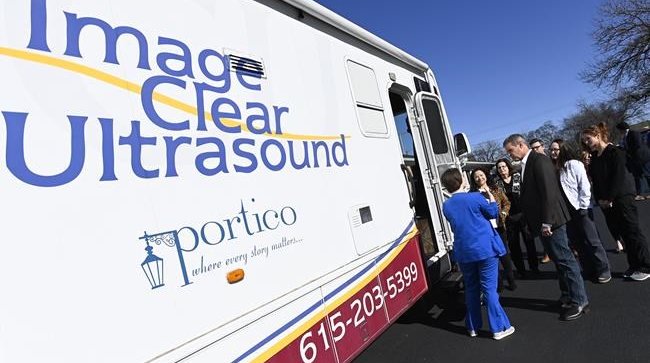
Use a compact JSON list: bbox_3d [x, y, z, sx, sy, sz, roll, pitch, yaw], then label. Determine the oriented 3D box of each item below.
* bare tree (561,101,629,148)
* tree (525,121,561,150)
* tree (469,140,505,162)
[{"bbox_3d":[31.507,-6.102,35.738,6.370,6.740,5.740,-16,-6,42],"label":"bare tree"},{"bbox_3d":[35.360,-6.189,48.115,5.870,7.040,5.280,-15,-5,37],"label":"tree"},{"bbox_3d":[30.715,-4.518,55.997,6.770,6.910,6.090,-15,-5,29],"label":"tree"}]

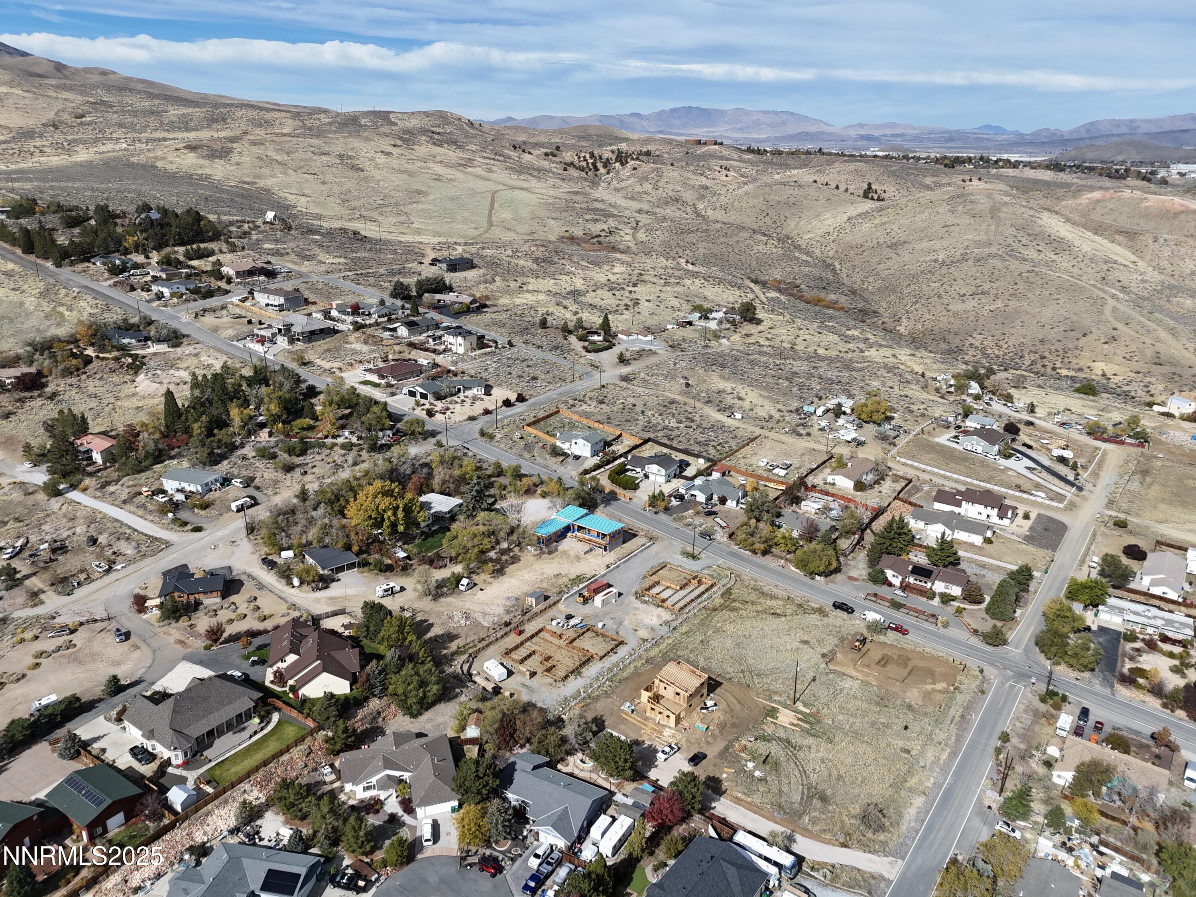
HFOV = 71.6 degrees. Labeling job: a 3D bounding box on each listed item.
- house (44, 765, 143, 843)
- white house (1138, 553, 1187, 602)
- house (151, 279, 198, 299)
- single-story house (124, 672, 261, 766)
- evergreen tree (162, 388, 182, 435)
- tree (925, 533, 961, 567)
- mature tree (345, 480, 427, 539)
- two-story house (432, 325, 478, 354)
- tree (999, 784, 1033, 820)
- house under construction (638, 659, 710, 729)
[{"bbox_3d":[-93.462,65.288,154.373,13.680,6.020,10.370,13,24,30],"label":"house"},{"bbox_3d":[161.960,36.050,237.000,9.600,4.400,20.500,15,25,32],"label":"white house"},{"bbox_3d":[-210.670,-80.950,414.380,18.520,5.850,17.060,17,27,37],"label":"house"},{"bbox_3d":[-82.520,51.750,168.550,23.010,6.260,20.790,13,24,31],"label":"single-story house"},{"bbox_3d":[-153.117,-13.263,298.008,6.500,17.500,6.500,0,21,0],"label":"evergreen tree"},{"bbox_3d":[104.622,30.200,250.342,9.940,10.280,9.940,8,21,23],"label":"tree"},{"bbox_3d":[-57.586,15.943,225.208,21.480,13.320,21.480,-6,20,-15],"label":"mature tree"},{"bbox_3d":[-60.356,-46.716,355.481,16.000,8.100,7.200,15,25,37],"label":"two-story house"},{"bbox_3d":[79.923,67.317,158.684,5.700,7.040,5.700,11,23,30],"label":"tree"},{"bbox_3d":[16.980,52.860,182.490,12.400,7.660,11.900,-19,28,-40],"label":"house under construction"}]

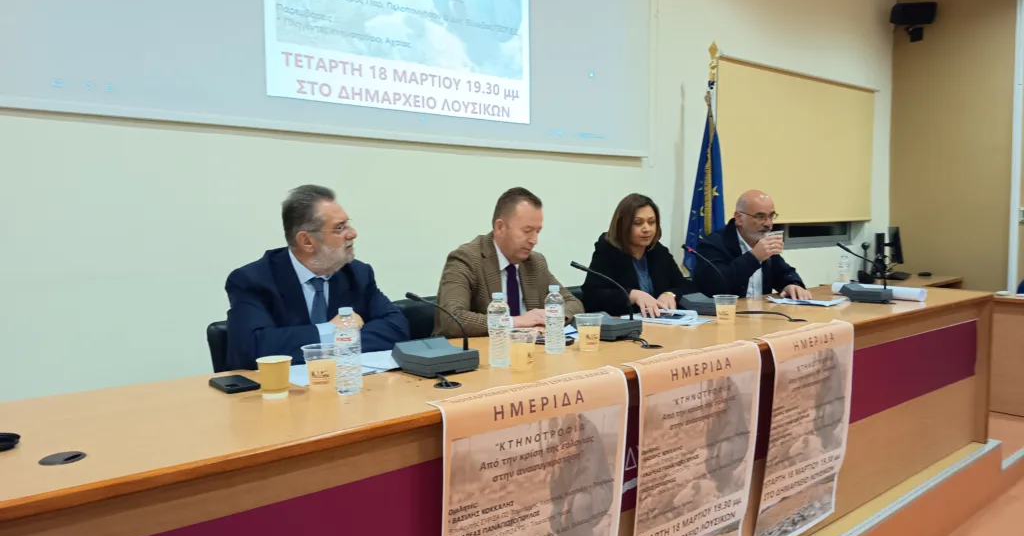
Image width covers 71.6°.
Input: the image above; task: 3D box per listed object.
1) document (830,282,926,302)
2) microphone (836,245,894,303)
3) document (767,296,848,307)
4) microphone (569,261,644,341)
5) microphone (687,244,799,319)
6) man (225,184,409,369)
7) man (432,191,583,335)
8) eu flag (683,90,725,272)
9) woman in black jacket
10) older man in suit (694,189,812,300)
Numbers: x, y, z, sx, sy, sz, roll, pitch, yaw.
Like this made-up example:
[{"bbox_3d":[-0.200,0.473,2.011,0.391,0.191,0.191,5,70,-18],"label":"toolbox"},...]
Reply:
[{"bbox_3d":[1.781,0.115,3.468,0.063,0.063,0.420,-4,6,-41],"label":"document"},{"bbox_3d":[1.663,0.023,3.382,0.260,0.260,0.170,3,6,40],"label":"microphone"},{"bbox_3d":[1.392,0.146,3.372,0.290,0.020,0.340,3,6,40],"label":"document"},{"bbox_3d":[0.294,0.109,2.512,0.170,0.240,0.330,-4,6,-41],"label":"microphone"},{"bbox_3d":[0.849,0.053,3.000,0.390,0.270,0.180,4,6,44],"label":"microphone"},{"bbox_3d":[-0.639,0.379,2.211,0.720,1.260,0.560,4,6,43],"label":"man"},{"bbox_3d":[-0.015,0.332,2.709,0.580,1.270,0.700,-4,6,-39],"label":"man"},{"bbox_3d":[1.188,-0.501,4.390,0.320,1.220,0.240,-4,6,-39],"label":"eu flag"},{"bbox_3d":[0.520,0.299,3.176,0.540,1.257,0.680,-3,5,-27],"label":"woman in black jacket"},{"bbox_3d":[1.214,0.240,3.730,0.600,1.282,0.720,-4,6,-42],"label":"older man in suit"}]

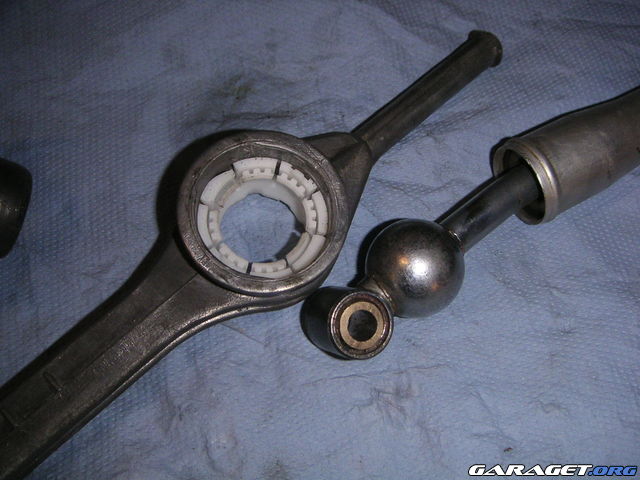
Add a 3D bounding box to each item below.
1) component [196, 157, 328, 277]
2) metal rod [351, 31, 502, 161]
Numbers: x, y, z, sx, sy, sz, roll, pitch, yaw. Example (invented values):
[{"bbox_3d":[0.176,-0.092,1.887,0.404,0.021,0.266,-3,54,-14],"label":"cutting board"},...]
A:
[{"bbox_3d":[-0.018,-0.004,0.222,0.040,0.017,0.040,3,70,-9],"label":"component"},{"bbox_3d":[0.039,-0.052,0.250,0.068,0.015,0.015,-40,78,-18],"label":"metal rod"}]

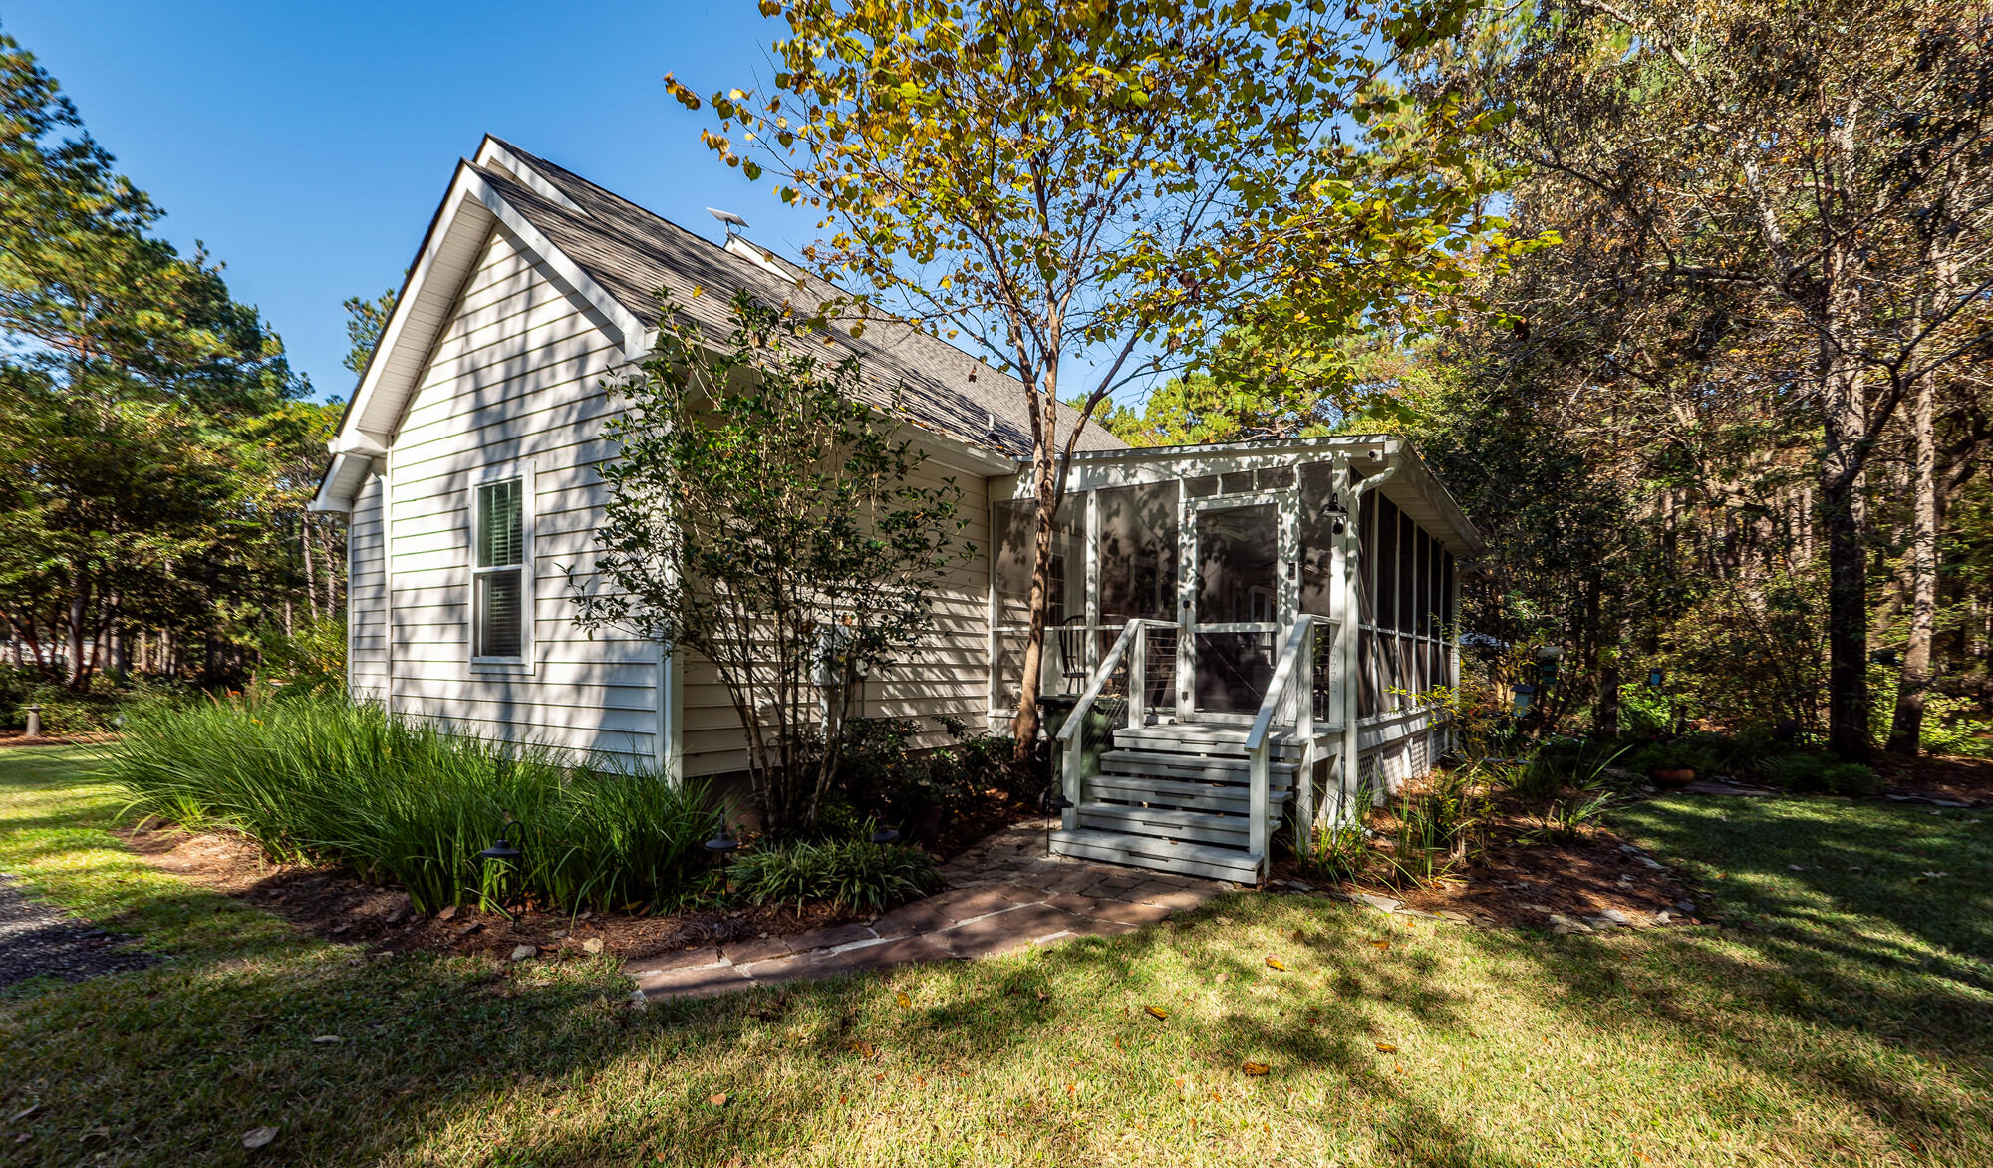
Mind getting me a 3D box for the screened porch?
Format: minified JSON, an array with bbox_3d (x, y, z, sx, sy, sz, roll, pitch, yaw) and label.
[{"bbox_3d":[3.270,0.670,9.220,4.200,3.600,9.800,-4,-7,37],"label":"screened porch"}]

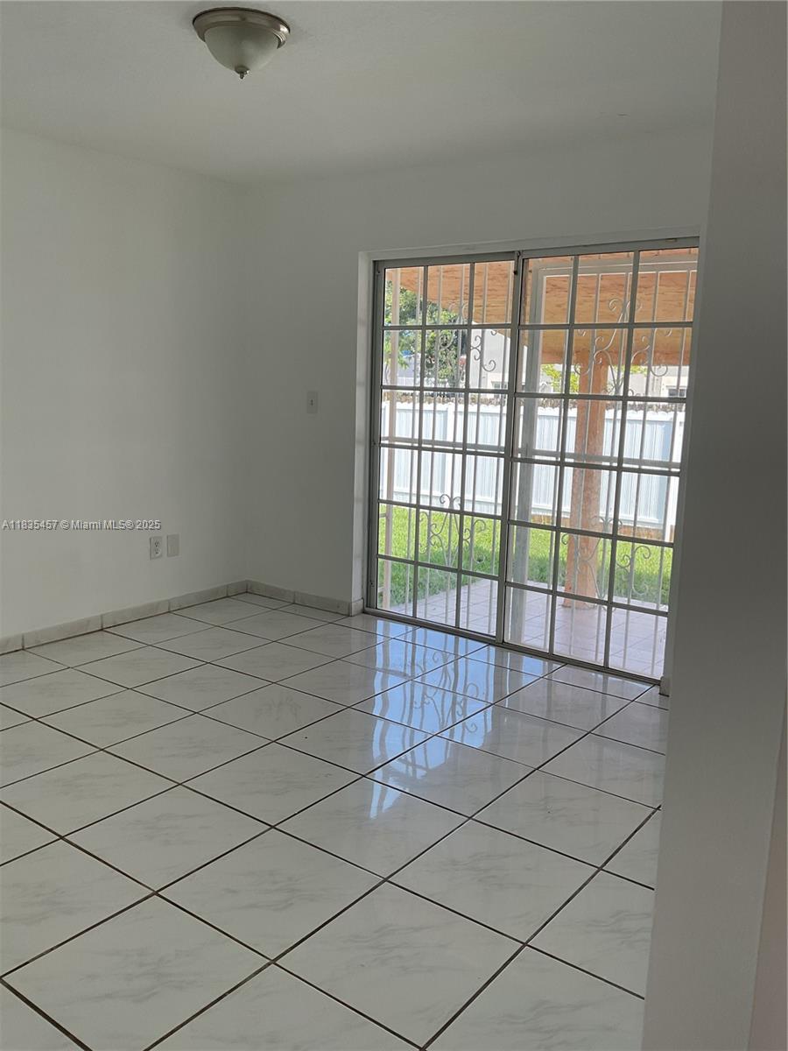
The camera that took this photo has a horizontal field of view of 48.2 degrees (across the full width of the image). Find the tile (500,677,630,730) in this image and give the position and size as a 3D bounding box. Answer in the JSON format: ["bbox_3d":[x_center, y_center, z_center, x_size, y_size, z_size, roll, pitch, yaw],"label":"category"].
[{"bbox_3d":[0.750,0.782,3.860,0.440,0.012,0.440,9,13,36],"label":"tile"}]

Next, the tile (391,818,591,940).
[{"bbox_3d":[0.291,1.010,2.539,0.440,0.012,0.440,9,13,36],"label":"tile"}]

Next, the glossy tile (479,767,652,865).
[{"bbox_3d":[0.563,0.952,2.891,0.440,0.012,0.440,9,13,36],"label":"glossy tile"}]

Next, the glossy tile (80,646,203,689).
[{"bbox_3d":[-1.234,0.683,4.292,0.447,0.010,0.447,9,13,36],"label":"glossy tile"}]

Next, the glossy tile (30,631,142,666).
[{"bbox_3d":[-1.570,0.627,4.525,0.398,0.010,0.448,9,13,36],"label":"glossy tile"}]

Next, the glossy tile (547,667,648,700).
[{"bbox_3d":[0.978,0.748,4.200,0.447,0.010,0.244,9,13,36],"label":"glossy tile"}]

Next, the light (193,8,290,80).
[{"bbox_3d":[-0.476,-1.483,2.763,0.295,0.151,0.295,1,10,0],"label":"light"}]

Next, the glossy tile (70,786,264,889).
[{"bbox_3d":[-0.691,0.955,2.717,0.440,0.012,0.440,9,13,36],"label":"glossy tile"}]

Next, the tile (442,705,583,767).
[{"bbox_3d":[0.488,0.852,3.567,0.447,0.010,0.447,9,13,36],"label":"tile"}]

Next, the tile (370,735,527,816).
[{"bbox_3d":[0.210,0.906,3.193,0.448,0.010,0.448,9,13,36],"label":"tile"}]

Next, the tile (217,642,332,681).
[{"bbox_3d":[-0.596,0.681,4.378,0.447,0.010,0.447,9,13,36],"label":"tile"}]

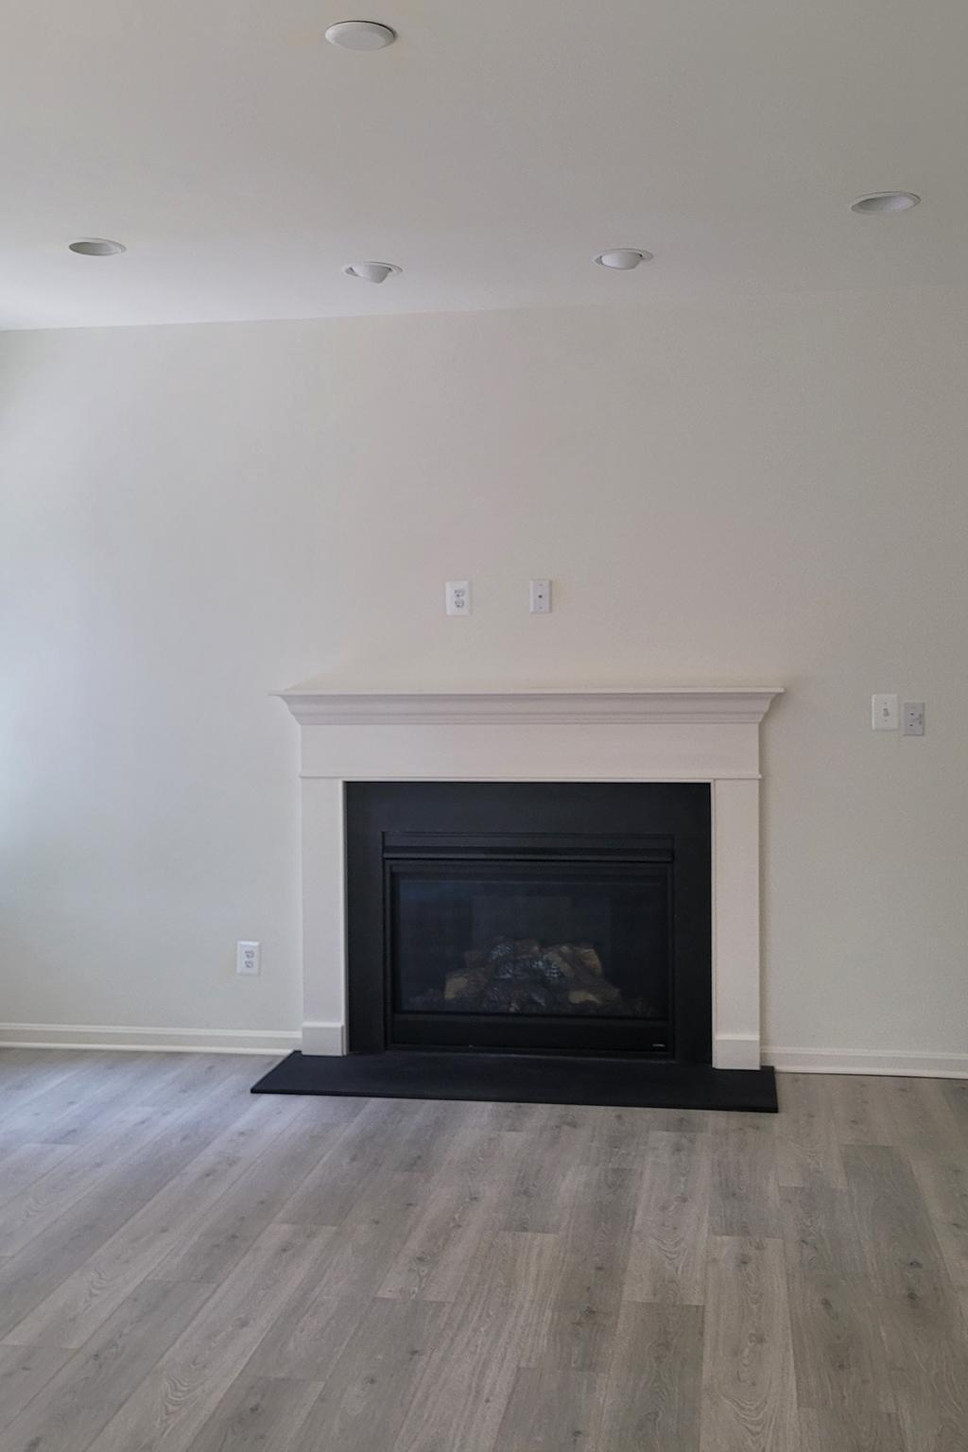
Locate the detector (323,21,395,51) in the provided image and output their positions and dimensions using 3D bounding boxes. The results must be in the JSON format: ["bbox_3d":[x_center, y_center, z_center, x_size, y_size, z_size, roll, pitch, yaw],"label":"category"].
[{"bbox_3d":[-0.247,-1.384,2.924,0.140,0.032,0.140,0,2,0],"label":"detector"}]

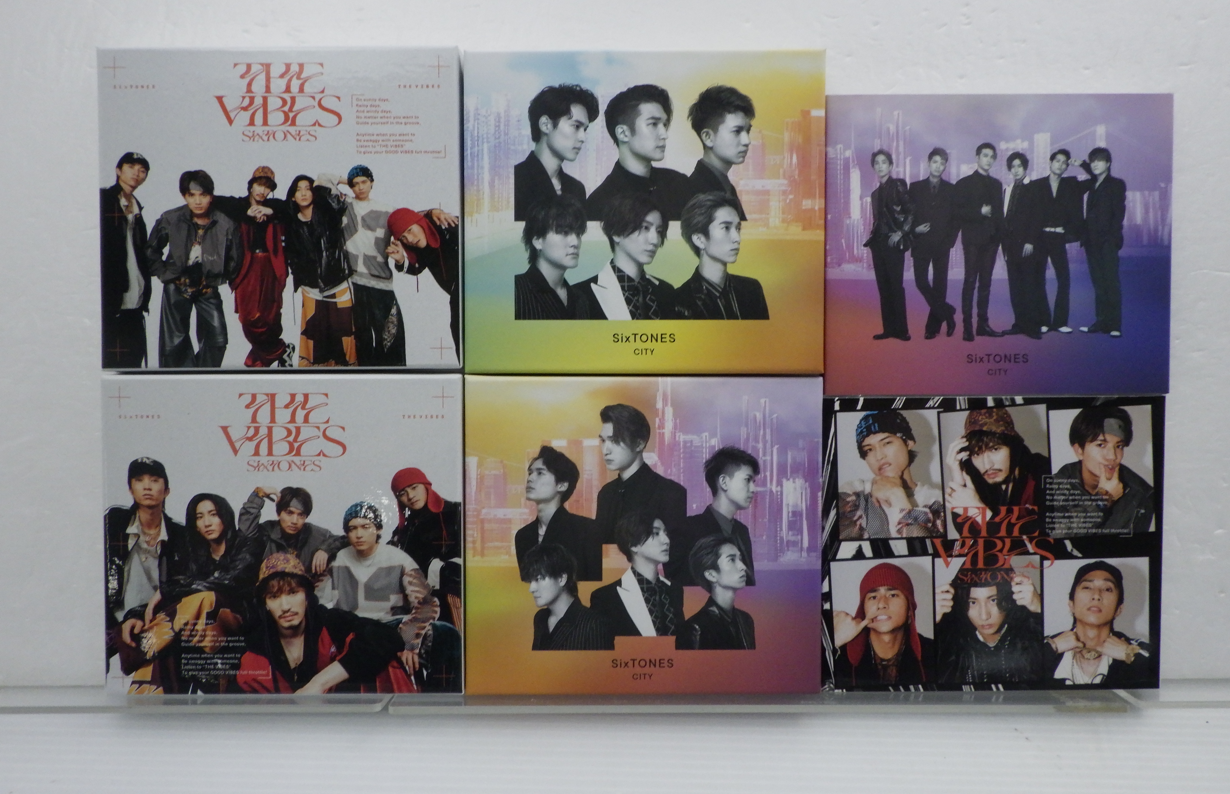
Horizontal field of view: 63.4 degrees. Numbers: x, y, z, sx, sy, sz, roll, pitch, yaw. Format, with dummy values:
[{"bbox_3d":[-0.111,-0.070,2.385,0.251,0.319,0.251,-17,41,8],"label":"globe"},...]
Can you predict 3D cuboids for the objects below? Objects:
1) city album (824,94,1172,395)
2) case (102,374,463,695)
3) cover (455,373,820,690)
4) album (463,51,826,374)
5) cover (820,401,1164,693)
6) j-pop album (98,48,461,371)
[{"bbox_3d":[0.159,-0.063,0.420,0.144,0.124,0.013,0,2,0],"label":"city album"},{"bbox_3d":[-0.137,0.057,0.420,0.148,0.132,0.019,0,1,0],"label":"case"},{"bbox_3d":[0.012,0.058,0.421,0.148,0.132,0.018,0,1,0],"label":"cover"},{"bbox_3d":[0.012,-0.076,0.418,0.148,0.132,0.018,0,1,0],"label":"album"},{"bbox_3d":[0.159,0.062,0.424,0.144,0.124,0.012,0,2,-1],"label":"cover"},{"bbox_3d":[-0.138,-0.077,0.418,0.148,0.132,0.019,0,1,0],"label":"j-pop album"}]

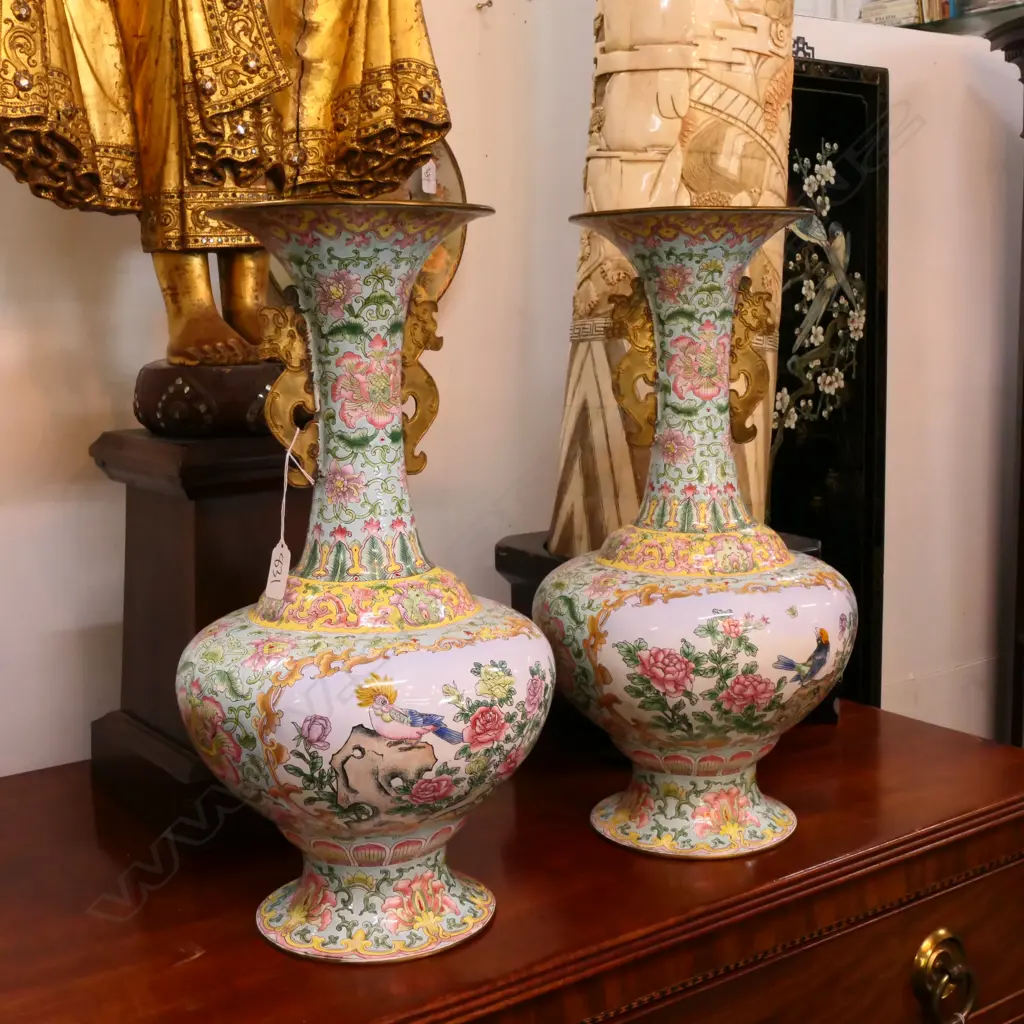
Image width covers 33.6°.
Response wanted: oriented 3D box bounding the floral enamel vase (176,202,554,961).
[{"bbox_3d":[-0.099,0.041,1.149,0.255,0.485,0.255,-1,9,0],"label":"floral enamel vase"}]

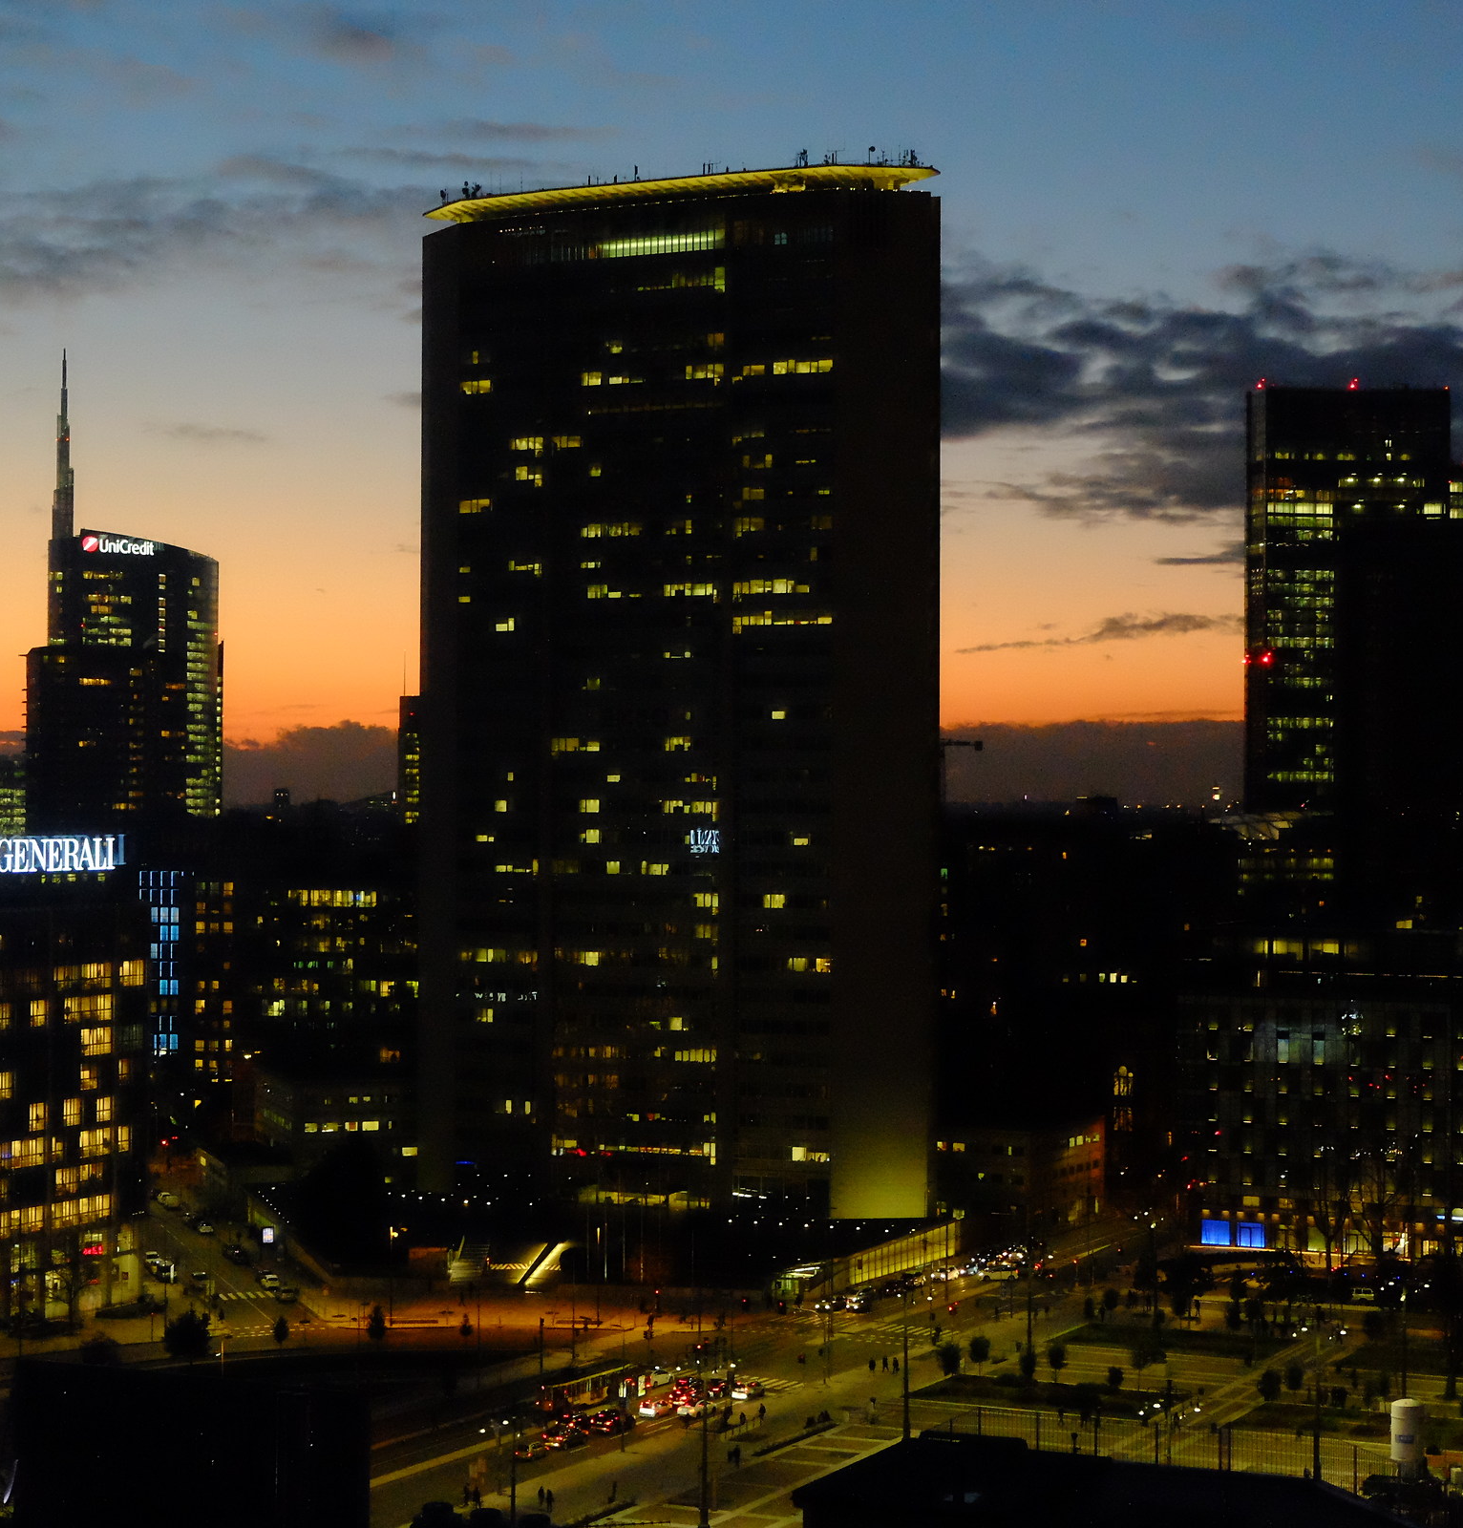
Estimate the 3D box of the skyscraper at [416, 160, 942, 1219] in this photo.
[{"bbox_3d":[-7.000,-7.090,381.000,71.000,124.500,20.000,0,0,26],"label":"skyscraper"}]

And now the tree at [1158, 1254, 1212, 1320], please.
[{"bbox_3d":[47.200,54.060,325.000,5.600,6.900,5.600,0,0,0],"label":"tree"}]

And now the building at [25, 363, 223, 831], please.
[{"bbox_3d":[-246.777,-51.152,1267.390,77.000,232.891,45.000,0,-1,-9],"label":"building"}]

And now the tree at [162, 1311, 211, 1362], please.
[{"bbox_3d":[-49.161,51.821,281.809,4.205,4.773,4.205,0,-1,0],"label":"tree"}]

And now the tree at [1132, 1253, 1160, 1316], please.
[{"bbox_3d":[41.288,51.815,310.639,2.853,6.243,2.853,0,-1,0],"label":"tree"}]

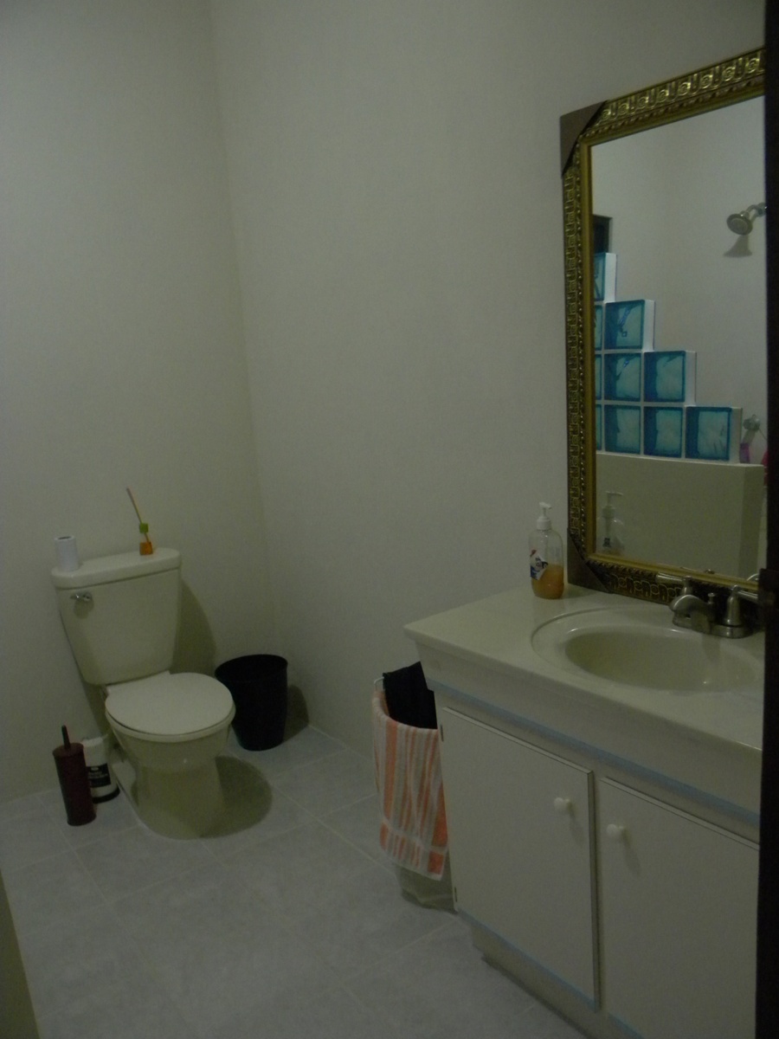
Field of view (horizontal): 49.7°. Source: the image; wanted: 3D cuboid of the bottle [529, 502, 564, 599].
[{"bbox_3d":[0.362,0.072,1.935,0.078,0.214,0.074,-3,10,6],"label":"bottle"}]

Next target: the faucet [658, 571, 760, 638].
[{"bbox_3d":[0.586,0.172,1.602,0.140,0.097,0.240,-11,12,-35],"label":"faucet"}]

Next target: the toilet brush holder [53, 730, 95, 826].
[{"bbox_3d":[-1.035,0.830,2.759,0.097,0.334,0.097,-11,12,-35],"label":"toilet brush holder"}]

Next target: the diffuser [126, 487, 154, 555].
[{"bbox_3d":[-0.904,0.007,3.046,0.075,0.243,0.055,-11,12,-35],"label":"diffuser"}]

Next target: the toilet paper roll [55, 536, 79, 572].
[{"bbox_3d":[-1.102,0.121,2.877,0.069,0.109,0.069,-11,12,-35],"label":"toilet paper roll"}]

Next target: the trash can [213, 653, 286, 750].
[{"bbox_3d":[-0.517,0.720,3.264,0.275,0.304,0.275,-4,10,1],"label":"trash can"}]

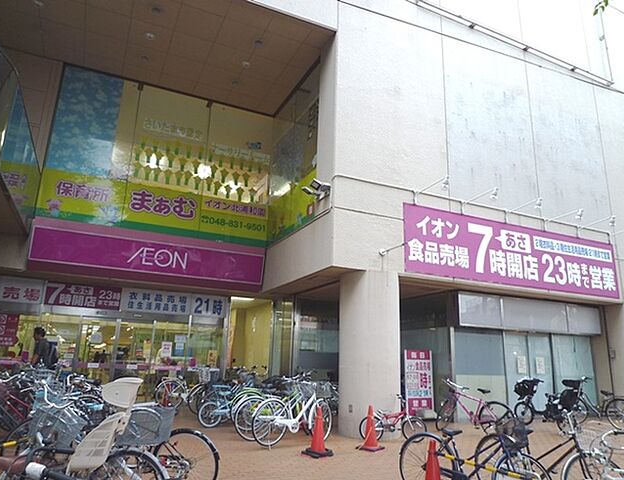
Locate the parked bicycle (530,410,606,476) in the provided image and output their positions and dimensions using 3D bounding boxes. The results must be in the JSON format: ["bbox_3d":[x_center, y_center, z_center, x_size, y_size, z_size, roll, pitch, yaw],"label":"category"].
[{"bbox_3d":[2.018,1.958,4.035,0.570,1.030,1.750,8,-16,-22],"label":"parked bicycle"}]

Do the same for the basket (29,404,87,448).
[{"bbox_3d":[-1.872,1.379,3.400,0.360,0.260,0.290,-11,-20,40],"label":"basket"}]

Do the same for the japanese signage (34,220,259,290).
[{"bbox_3d":[-3.722,0.440,11.165,5.300,1.170,0.200,8,-16,-24],"label":"japanese signage"}]

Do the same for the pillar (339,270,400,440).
[{"bbox_3d":[1.154,2.232,9.173,1.150,3.030,1.150,2,-14,0],"label":"pillar"}]

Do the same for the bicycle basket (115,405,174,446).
[{"bbox_3d":[-1.367,1.505,3.750,0.380,0.290,0.380,0,-15,6],"label":"bicycle basket"}]

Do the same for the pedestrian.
[{"bbox_3d":[-4.705,2.384,7.837,0.400,1.740,0.500,4,-15,-9],"label":"pedestrian"}]

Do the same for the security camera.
[{"bbox_3d":[0.168,-1.075,9.114,0.300,0.200,0.200,15,-19,-41],"label":"security camera"}]

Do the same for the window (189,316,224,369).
[{"bbox_3d":[-2.946,3.329,12.764,1.000,2.250,0.060,8,-16,-24],"label":"window"}]

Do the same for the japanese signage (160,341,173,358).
[{"bbox_3d":[-3.899,2.943,12.401,0.320,0.440,0.020,8,-16,-24],"label":"japanese signage"}]

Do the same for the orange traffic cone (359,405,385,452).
[{"bbox_3d":[0.987,3.089,7.665,0.360,0.690,0.360,9,-17,-25],"label":"orange traffic cone"}]

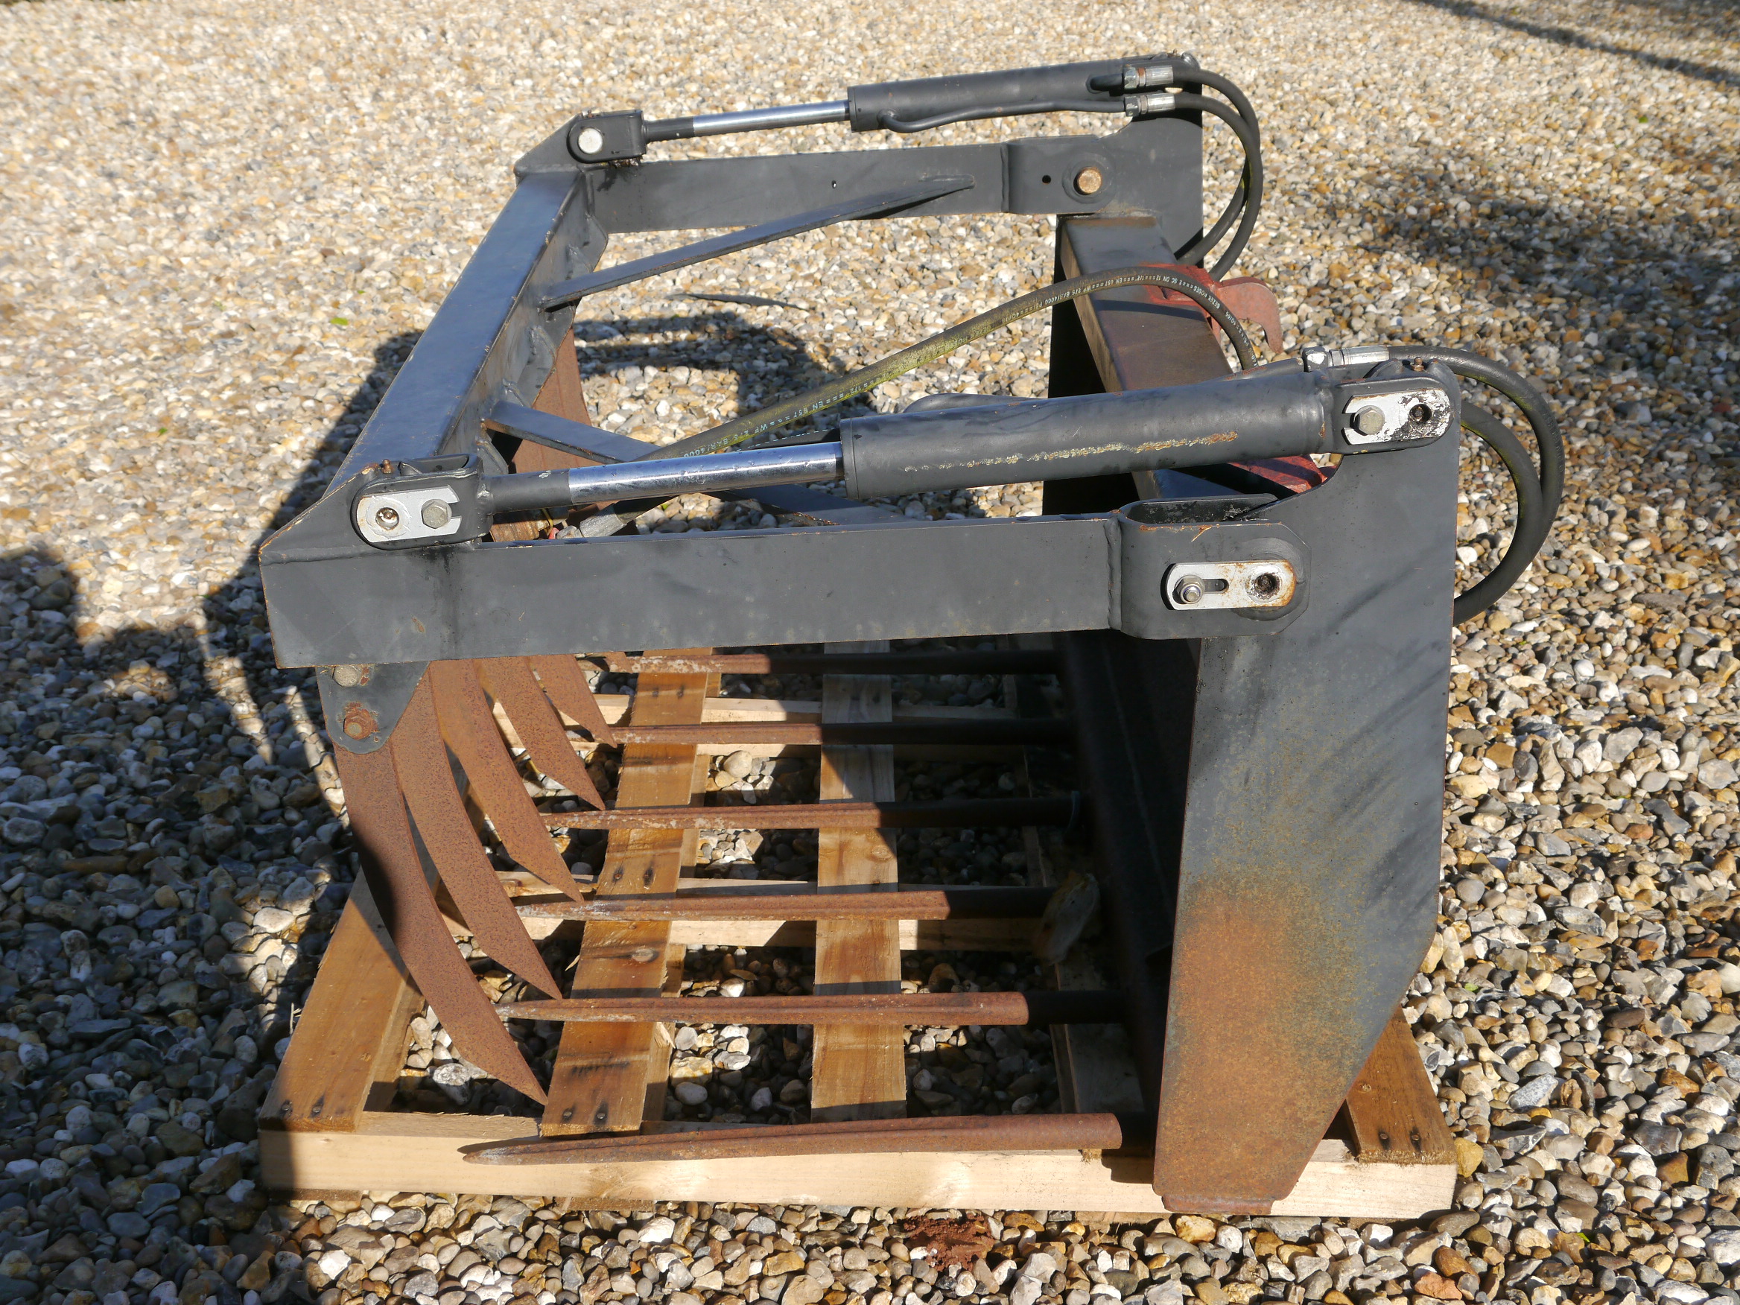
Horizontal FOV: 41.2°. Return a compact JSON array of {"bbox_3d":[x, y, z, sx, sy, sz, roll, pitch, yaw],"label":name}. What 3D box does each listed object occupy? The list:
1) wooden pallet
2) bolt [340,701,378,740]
[{"bbox_3d":[-0.013,0.206,2.556,1.030,0.095,1.230,2,24,-1],"label":"wooden pallet"},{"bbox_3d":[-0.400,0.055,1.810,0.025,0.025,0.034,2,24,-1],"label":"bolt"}]

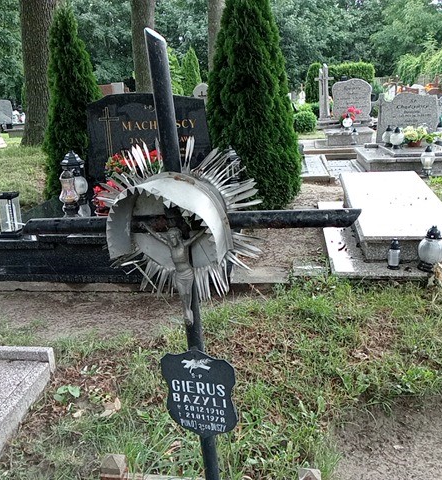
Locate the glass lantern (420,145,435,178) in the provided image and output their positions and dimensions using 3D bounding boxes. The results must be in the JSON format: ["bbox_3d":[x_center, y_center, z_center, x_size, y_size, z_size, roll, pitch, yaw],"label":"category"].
[{"bbox_3d":[2.570,-0.966,6.400,0.150,0.390,0.150,0,18,0],"label":"glass lantern"}]

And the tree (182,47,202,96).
[{"bbox_3d":[-0.735,-3.838,13.000,0.620,1.950,0.620,0,18,0],"label":"tree"}]

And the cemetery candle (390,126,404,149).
[{"bbox_3d":[2.337,-1.345,6.850,0.180,0.280,0.180,0,18,0],"label":"cemetery candle"}]

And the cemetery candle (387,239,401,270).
[{"bbox_3d":[1.180,0.094,3.520,0.078,0.211,0.078,0,18,0],"label":"cemetery candle"}]

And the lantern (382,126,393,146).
[{"bbox_3d":[2.263,-1.392,6.950,0.182,0.283,0.182,0,18,0],"label":"lantern"}]

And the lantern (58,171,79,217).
[{"bbox_3d":[-1.154,-0.353,3.950,0.145,0.365,0.145,0,18,0],"label":"lantern"}]

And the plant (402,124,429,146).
[{"bbox_3d":[2.612,-1.385,6.950,0.320,0.260,0.290,0,18,0],"label":"plant"}]

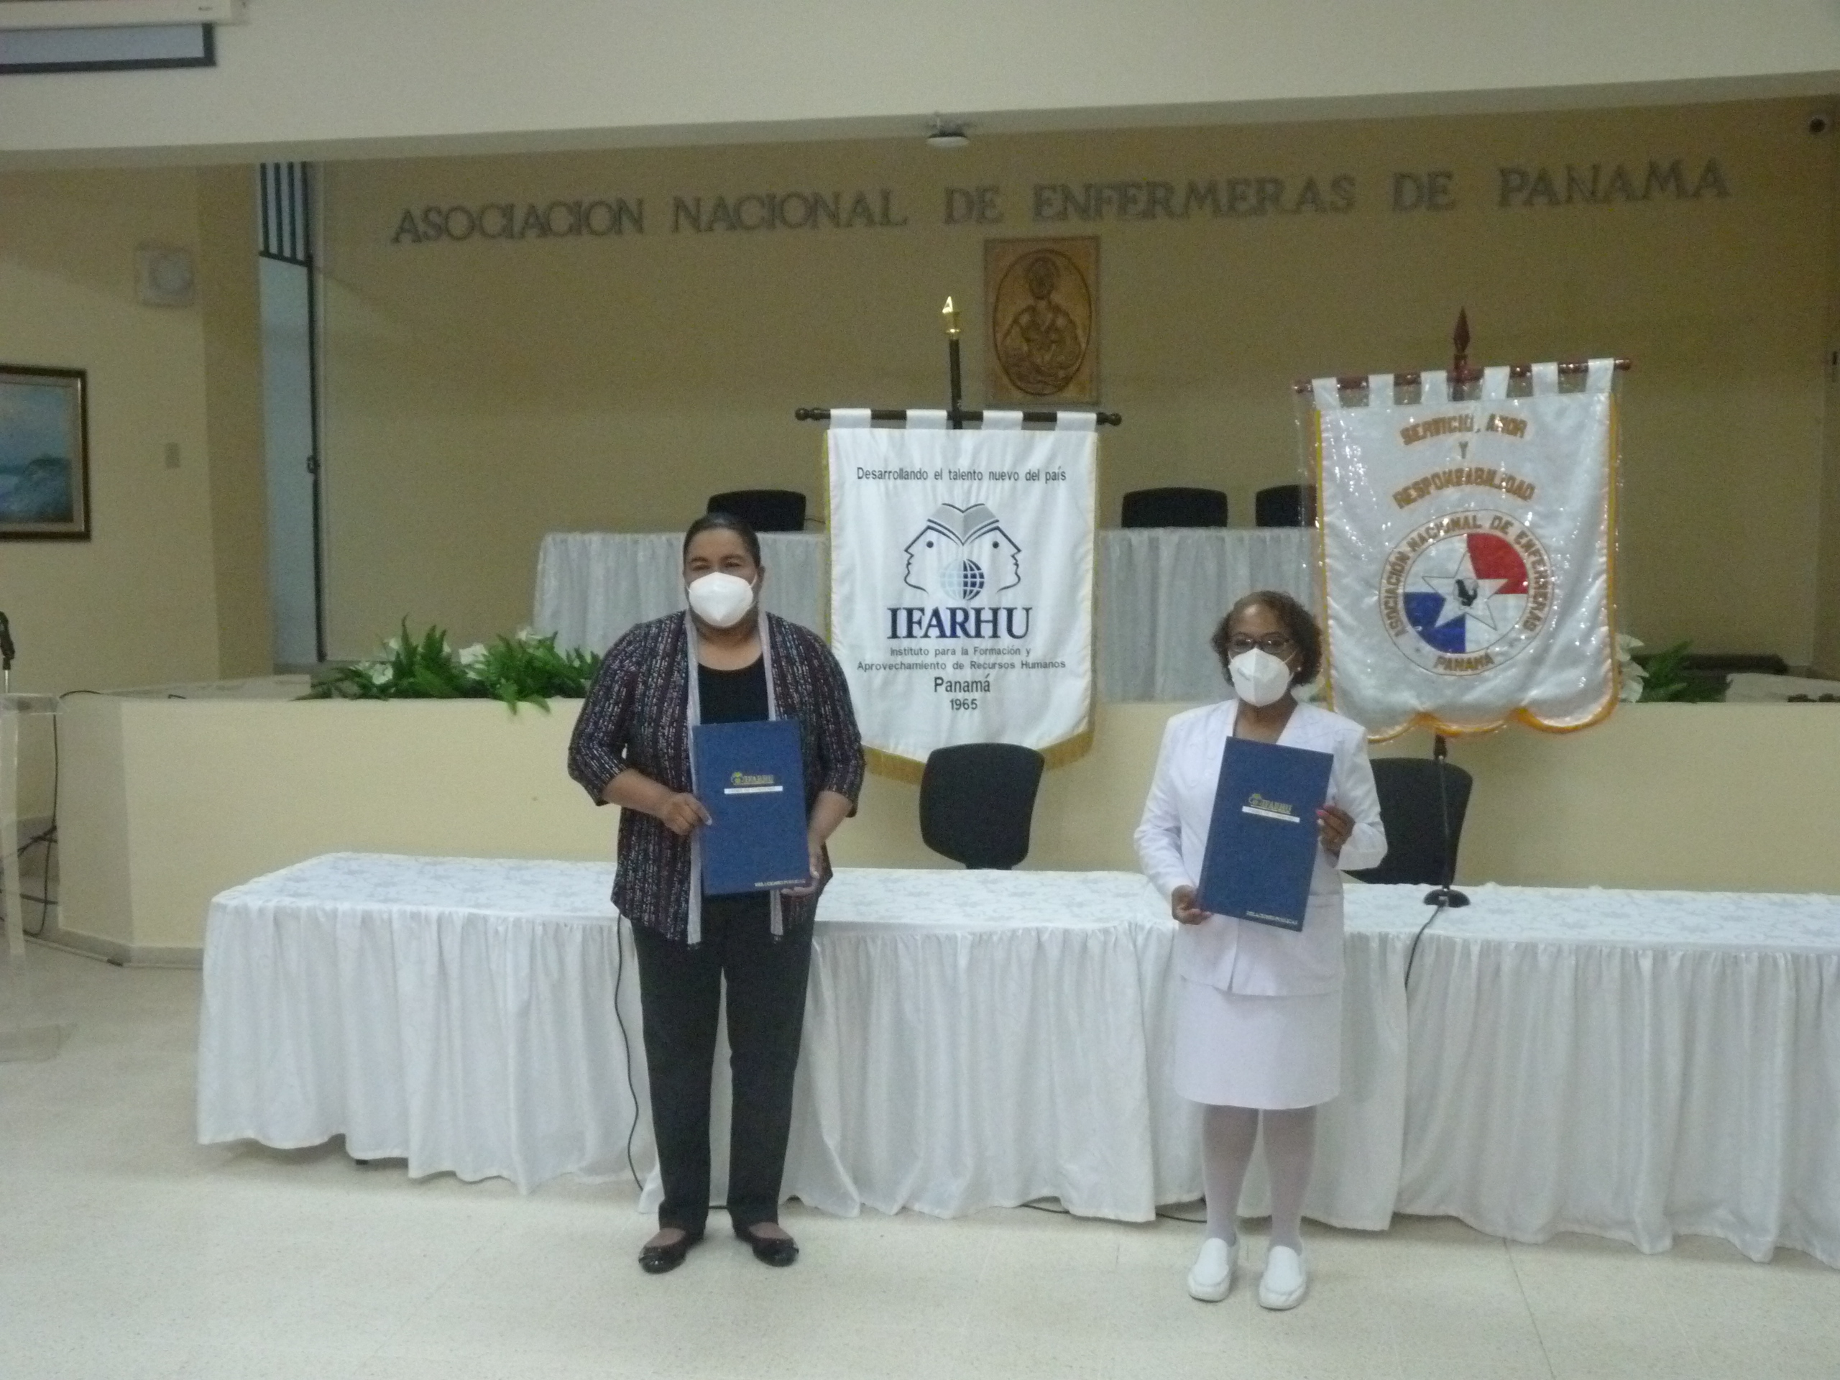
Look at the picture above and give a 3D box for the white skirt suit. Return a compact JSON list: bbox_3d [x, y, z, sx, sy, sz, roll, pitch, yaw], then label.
[{"bbox_3d":[0.735,0.462,4.484,0.520,0.870,0.340,1,6,15],"label":"white skirt suit"}]

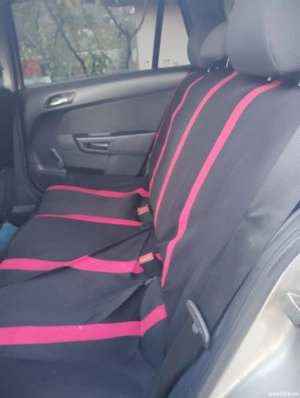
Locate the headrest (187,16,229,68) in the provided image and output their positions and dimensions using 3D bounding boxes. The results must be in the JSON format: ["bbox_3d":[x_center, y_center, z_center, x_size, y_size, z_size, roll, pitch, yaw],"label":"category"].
[{"bbox_3d":[0.219,-0.598,1.237,0.115,0.180,0.260,6,23,-5],"label":"headrest"}]

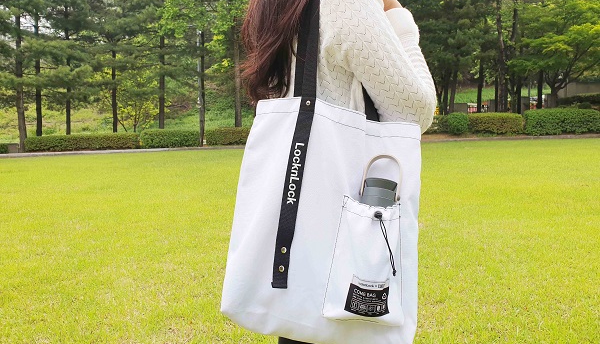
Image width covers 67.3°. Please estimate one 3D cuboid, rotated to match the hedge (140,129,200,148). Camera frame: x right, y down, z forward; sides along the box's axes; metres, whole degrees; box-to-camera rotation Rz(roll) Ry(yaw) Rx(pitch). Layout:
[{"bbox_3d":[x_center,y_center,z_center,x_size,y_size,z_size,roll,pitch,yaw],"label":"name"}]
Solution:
[{"bbox_3d":[-4.394,-1.143,15.400,1.825,0.567,0.750,-1,6,-3],"label":"hedge"}]

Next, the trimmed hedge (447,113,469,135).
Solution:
[{"bbox_3d":[5.267,-1.593,15.100,0.700,0.710,0.700,-1,6,0],"label":"trimmed hedge"}]

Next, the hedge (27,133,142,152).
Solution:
[{"bbox_3d":[-7.319,-1.001,15.300,3.600,0.520,0.750,-1,7,-3],"label":"hedge"}]

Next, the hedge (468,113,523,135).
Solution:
[{"bbox_3d":[6.706,-1.653,15.500,1.509,0.673,0.800,-1,6,0],"label":"hedge"}]

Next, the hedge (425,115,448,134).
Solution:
[{"bbox_3d":[4.566,-1.640,15.700,0.972,0.595,0.700,-1,6,0],"label":"hedge"}]

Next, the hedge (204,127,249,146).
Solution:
[{"bbox_3d":[-2.321,-1.221,15.500,1.730,0.577,0.750,-1,6,-2],"label":"hedge"}]

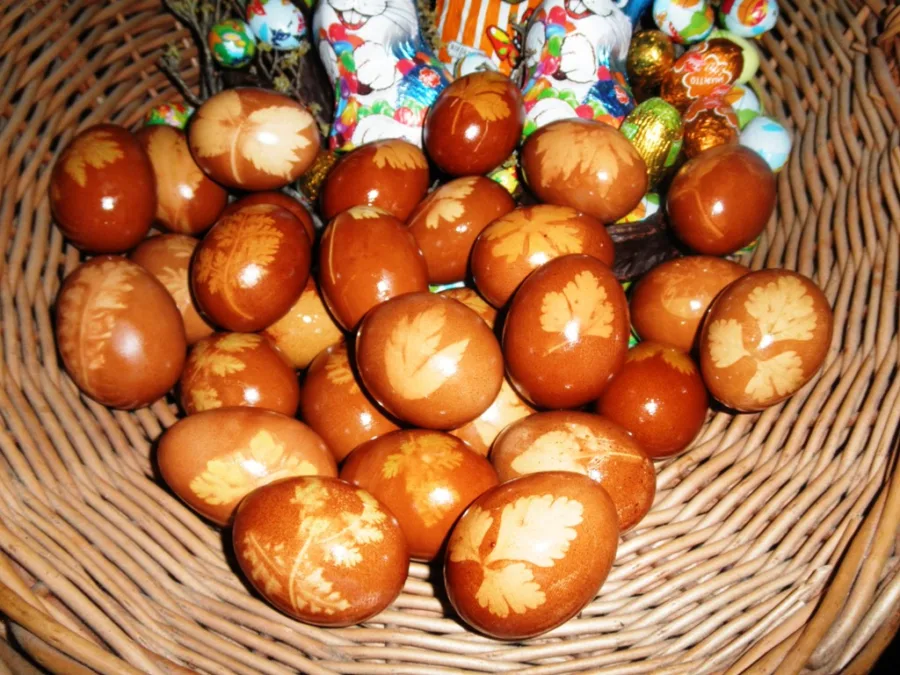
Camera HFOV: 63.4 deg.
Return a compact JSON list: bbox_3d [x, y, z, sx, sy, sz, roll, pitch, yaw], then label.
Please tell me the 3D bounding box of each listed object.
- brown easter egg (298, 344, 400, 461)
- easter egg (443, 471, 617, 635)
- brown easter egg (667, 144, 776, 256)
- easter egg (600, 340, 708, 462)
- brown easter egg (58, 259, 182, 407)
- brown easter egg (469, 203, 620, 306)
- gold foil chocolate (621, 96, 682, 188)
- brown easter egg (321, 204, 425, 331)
[{"bbox_3d":[-0.036,0.029,0.302,0.044,0.044,0.059,-40,92,-30],"label":"brown easter egg"},{"bbox_3d":[0.024,0.064,0.218,0.056,0.043,0.043,-38,56,-6],"label":"easter egg"},{"bbox_3d":[0.119,-0.061,0.320,0.044,0.044,0.057,20,44,17],"label":"brown easter egg"},{"bbox_3d":[0.085,0.026,0.307,0.044,0.044,0.057,27,45,22],"label":"easter egg"},{"bbox_3d":[-0.126,-0.002,0.279,0.044,0.044,0.060,-16,93,-14],"label":"brown easter egg"},{"bbox_3d":[0.036,-0.030,0.287,0.057,0.044,0.044,-8,53,-10],"label":"brown easter egg"},{"bbox_3d":[0.097,-0.096,0.353,0.030,0.038,0.030,10,18,-3],"label":"gold foil chocolate"},{"bbox_3d":[-0.031,-0.027,0.302,0.044,0.044,0.058,-16,97,2],"label":"brown easter egg"}]

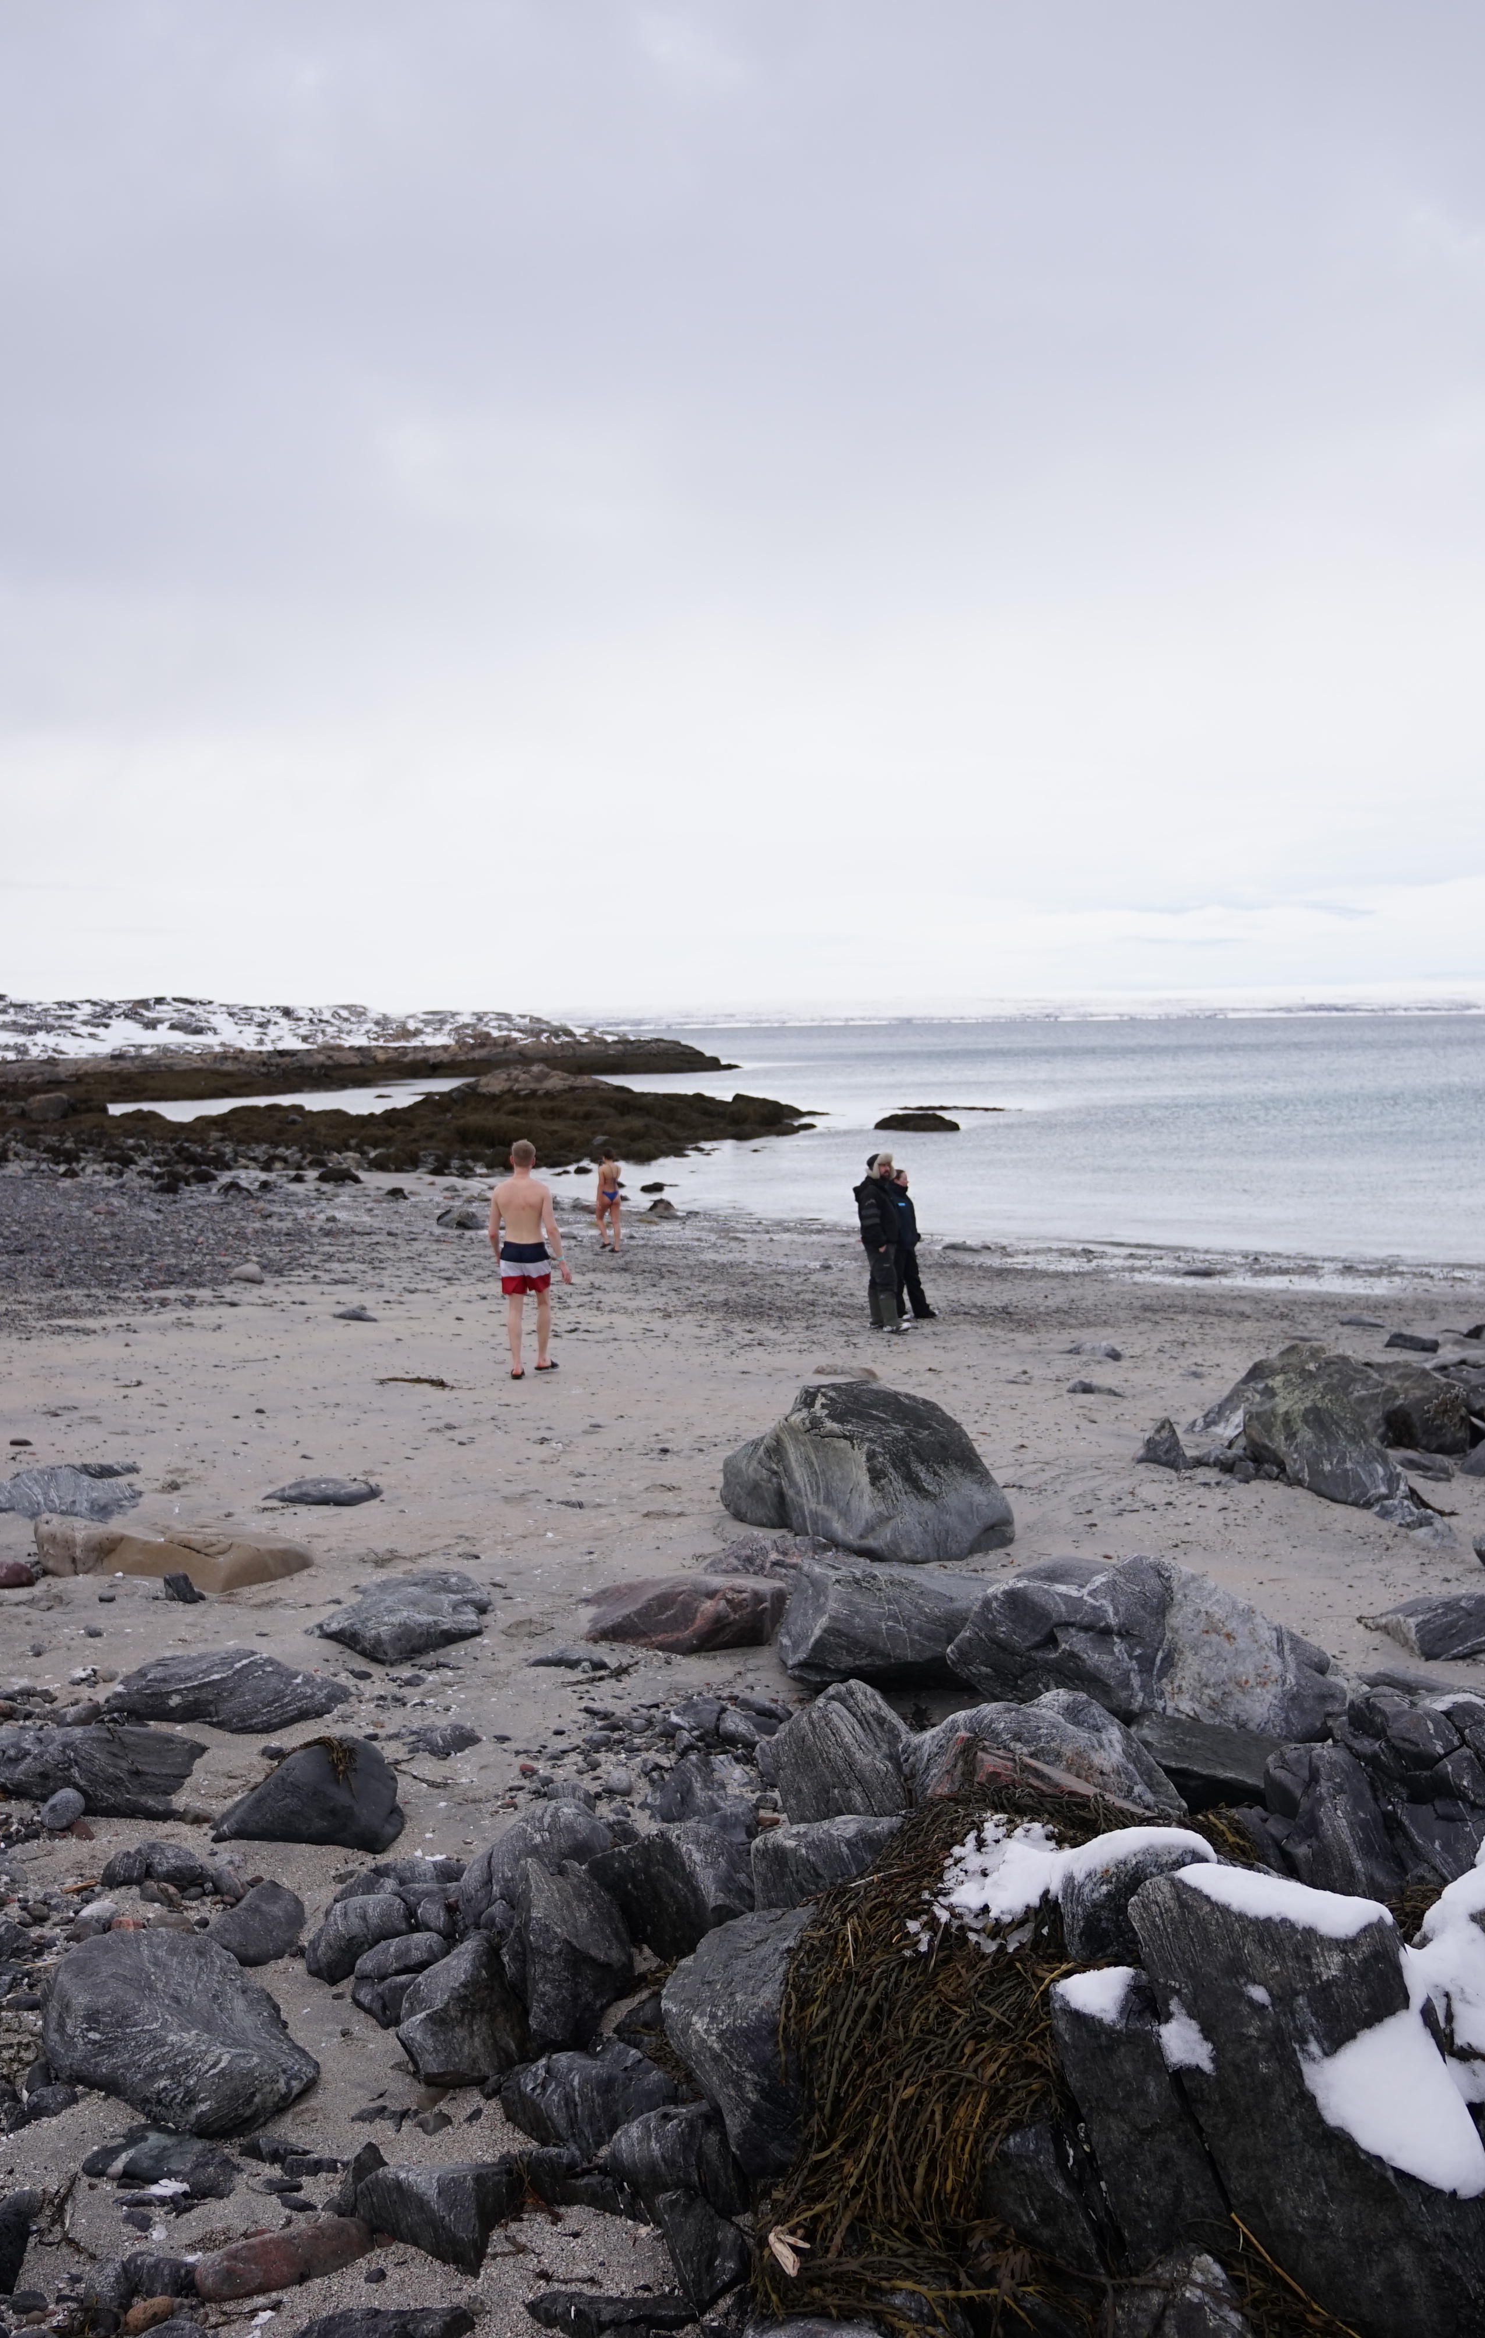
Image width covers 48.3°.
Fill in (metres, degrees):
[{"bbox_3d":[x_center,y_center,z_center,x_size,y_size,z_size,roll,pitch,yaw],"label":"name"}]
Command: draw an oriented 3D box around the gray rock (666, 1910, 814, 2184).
[{"bbox_3d":[0.008,1.366,2.596,0.300,0.410,0.280,0,5,10],"label":"gray rock"}]

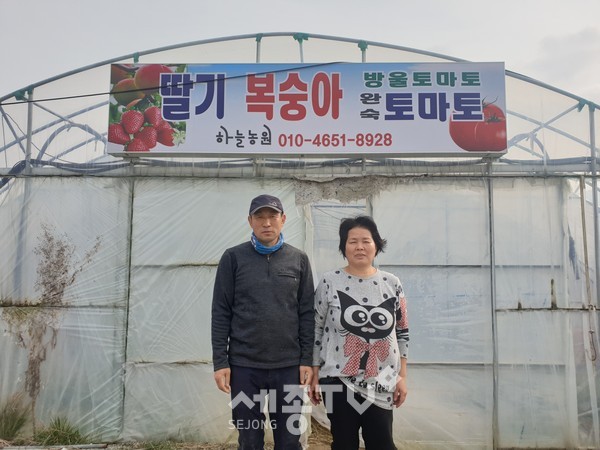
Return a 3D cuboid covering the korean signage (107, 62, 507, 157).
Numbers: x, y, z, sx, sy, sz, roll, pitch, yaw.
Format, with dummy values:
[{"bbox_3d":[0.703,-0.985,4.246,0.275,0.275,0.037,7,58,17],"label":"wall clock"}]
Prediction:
[{"bbox_3d":[0.050,-0.902,3.565,3.081,0.719,0.130,0,-5,1],"label":"korean signage"}]

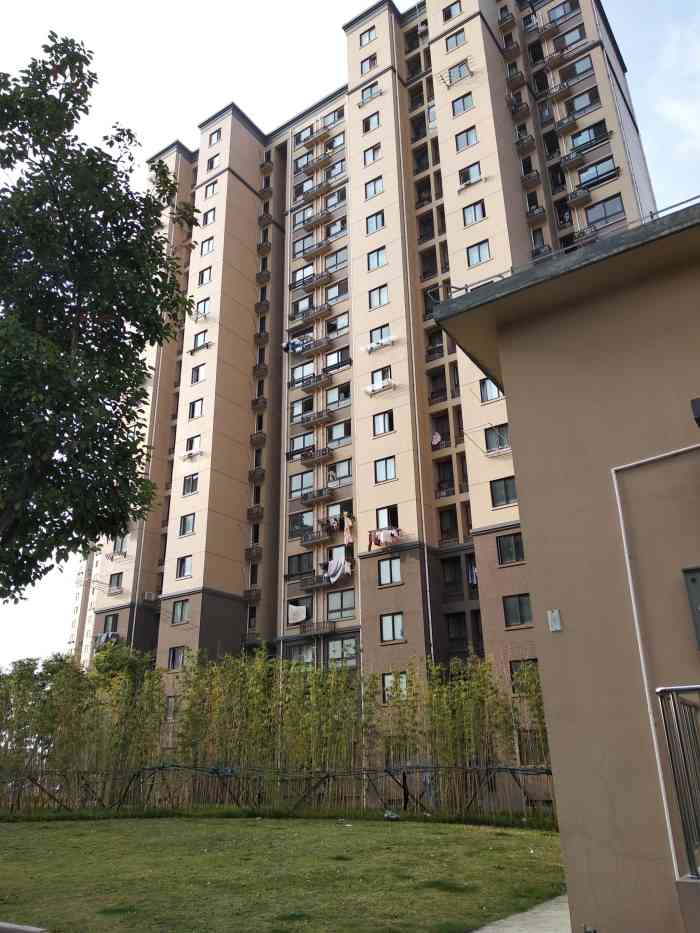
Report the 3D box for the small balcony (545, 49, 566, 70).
[{"bbox_3d":[13.752,-27.190,47.097,1.200,0.682,0.580,-15,-26,31],"label":"small balcony"}]

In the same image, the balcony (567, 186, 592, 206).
[{"bbox_3d":[14.002,-16.207,42.542,1.348,0.645,0.557,-15,-26,31],"label":"balcony"}]

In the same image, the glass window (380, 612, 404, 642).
[{"bbox_3d":[2.226,8.395,36.498,1.341,1.371,0.153,-15,-26,31],"label":"glass window"}]

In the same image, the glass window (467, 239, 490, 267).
[{"bbox_3d":[7.502,-12.322,40.651,1.341,1.371,0.153,-15,-26,31],"label":"glass window"}]

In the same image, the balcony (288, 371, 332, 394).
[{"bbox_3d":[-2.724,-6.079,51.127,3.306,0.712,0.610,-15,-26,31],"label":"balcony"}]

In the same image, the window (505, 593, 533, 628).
[{"bbox_3d":[7.769,6.639,32.451,1.273,1.320,0.120,-14,-26,30],"label":"window"}]

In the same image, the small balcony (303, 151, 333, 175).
[{"bbox_3d":[-2.593,-24.953,57.585,2.600,0.700,0.650,-14,-26,30],"label":"small balcony"}]

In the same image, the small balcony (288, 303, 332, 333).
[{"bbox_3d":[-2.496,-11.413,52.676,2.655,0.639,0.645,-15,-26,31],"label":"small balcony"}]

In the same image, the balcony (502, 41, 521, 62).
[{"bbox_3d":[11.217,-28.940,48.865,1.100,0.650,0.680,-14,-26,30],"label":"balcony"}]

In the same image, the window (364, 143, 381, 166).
[{"bbox_3d":[1.608,-21.270,47.961,1.283,1.293,0.120,-14,-26,30],"label":"window"}]

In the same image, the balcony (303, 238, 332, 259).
[{"bbox_3d":[-2.465,-16.847,54.702,2.183,0.678,0.649,-15,-26,30],"label":"balcony"}]

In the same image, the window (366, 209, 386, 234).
[{"bbox_3d":[1.705,-16.076,46.207,1.302,1.334,0.117,-15,-26,31],"label":"window"}]

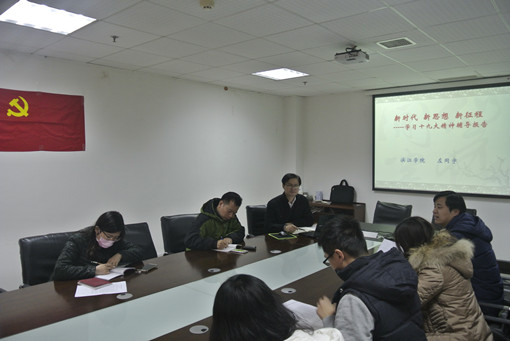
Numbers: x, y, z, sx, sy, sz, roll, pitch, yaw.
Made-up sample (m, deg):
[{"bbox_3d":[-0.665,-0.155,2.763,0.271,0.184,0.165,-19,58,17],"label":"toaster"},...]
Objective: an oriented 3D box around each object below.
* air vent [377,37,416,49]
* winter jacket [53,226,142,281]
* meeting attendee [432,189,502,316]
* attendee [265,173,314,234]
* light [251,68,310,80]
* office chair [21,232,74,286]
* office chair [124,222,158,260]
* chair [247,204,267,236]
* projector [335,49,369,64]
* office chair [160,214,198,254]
[{"bbox_3d":[1.361,-1.216,3.678,0.285,0.020,0.280,3,4,41],"label":"air vent"},{"bbox_3d":[-1.203,0.735,2.870,0.660,0.600,0.700,3,5,43],"label":"winter jacket"},{"bbox_3d":[1.371,0.813,2.649,0.720,1.330,0.560,1,3,21],"label":"meeting attendee"},{"bbox_3d":[0.428,0.718,4.351,0.560,1.340,0.700,-1,3,-19],"label":"attendee"},{"bbox_3d":[0.353,-1.332,5.186,0.600,0.070,0.600,3,5,41],"label":"light"},{"bbox_3d":[-1.430,1.003,2.922,0.560,0.960,0.620,-3,5,-43],"label":"office chair"},{"bbox_3d":[-1.035,0.984,3.214,0.560,0.960,0.620,-3,4,-37],"label":"office chair"},{"bbox_3d":[0.240,0.909,4.404,0.560,0.960,0.620,-2,4,-27],"label":"chair"},{"bbox_3d":[0.936,-1.085,3.674,0.285,0.105,0.220,3,4,41],"label":"projector"},{"bbox_3d":[-0.568,0.954,3.825,0.580,0.945,0.620,-2,4,-35],"label":"office chair"}]

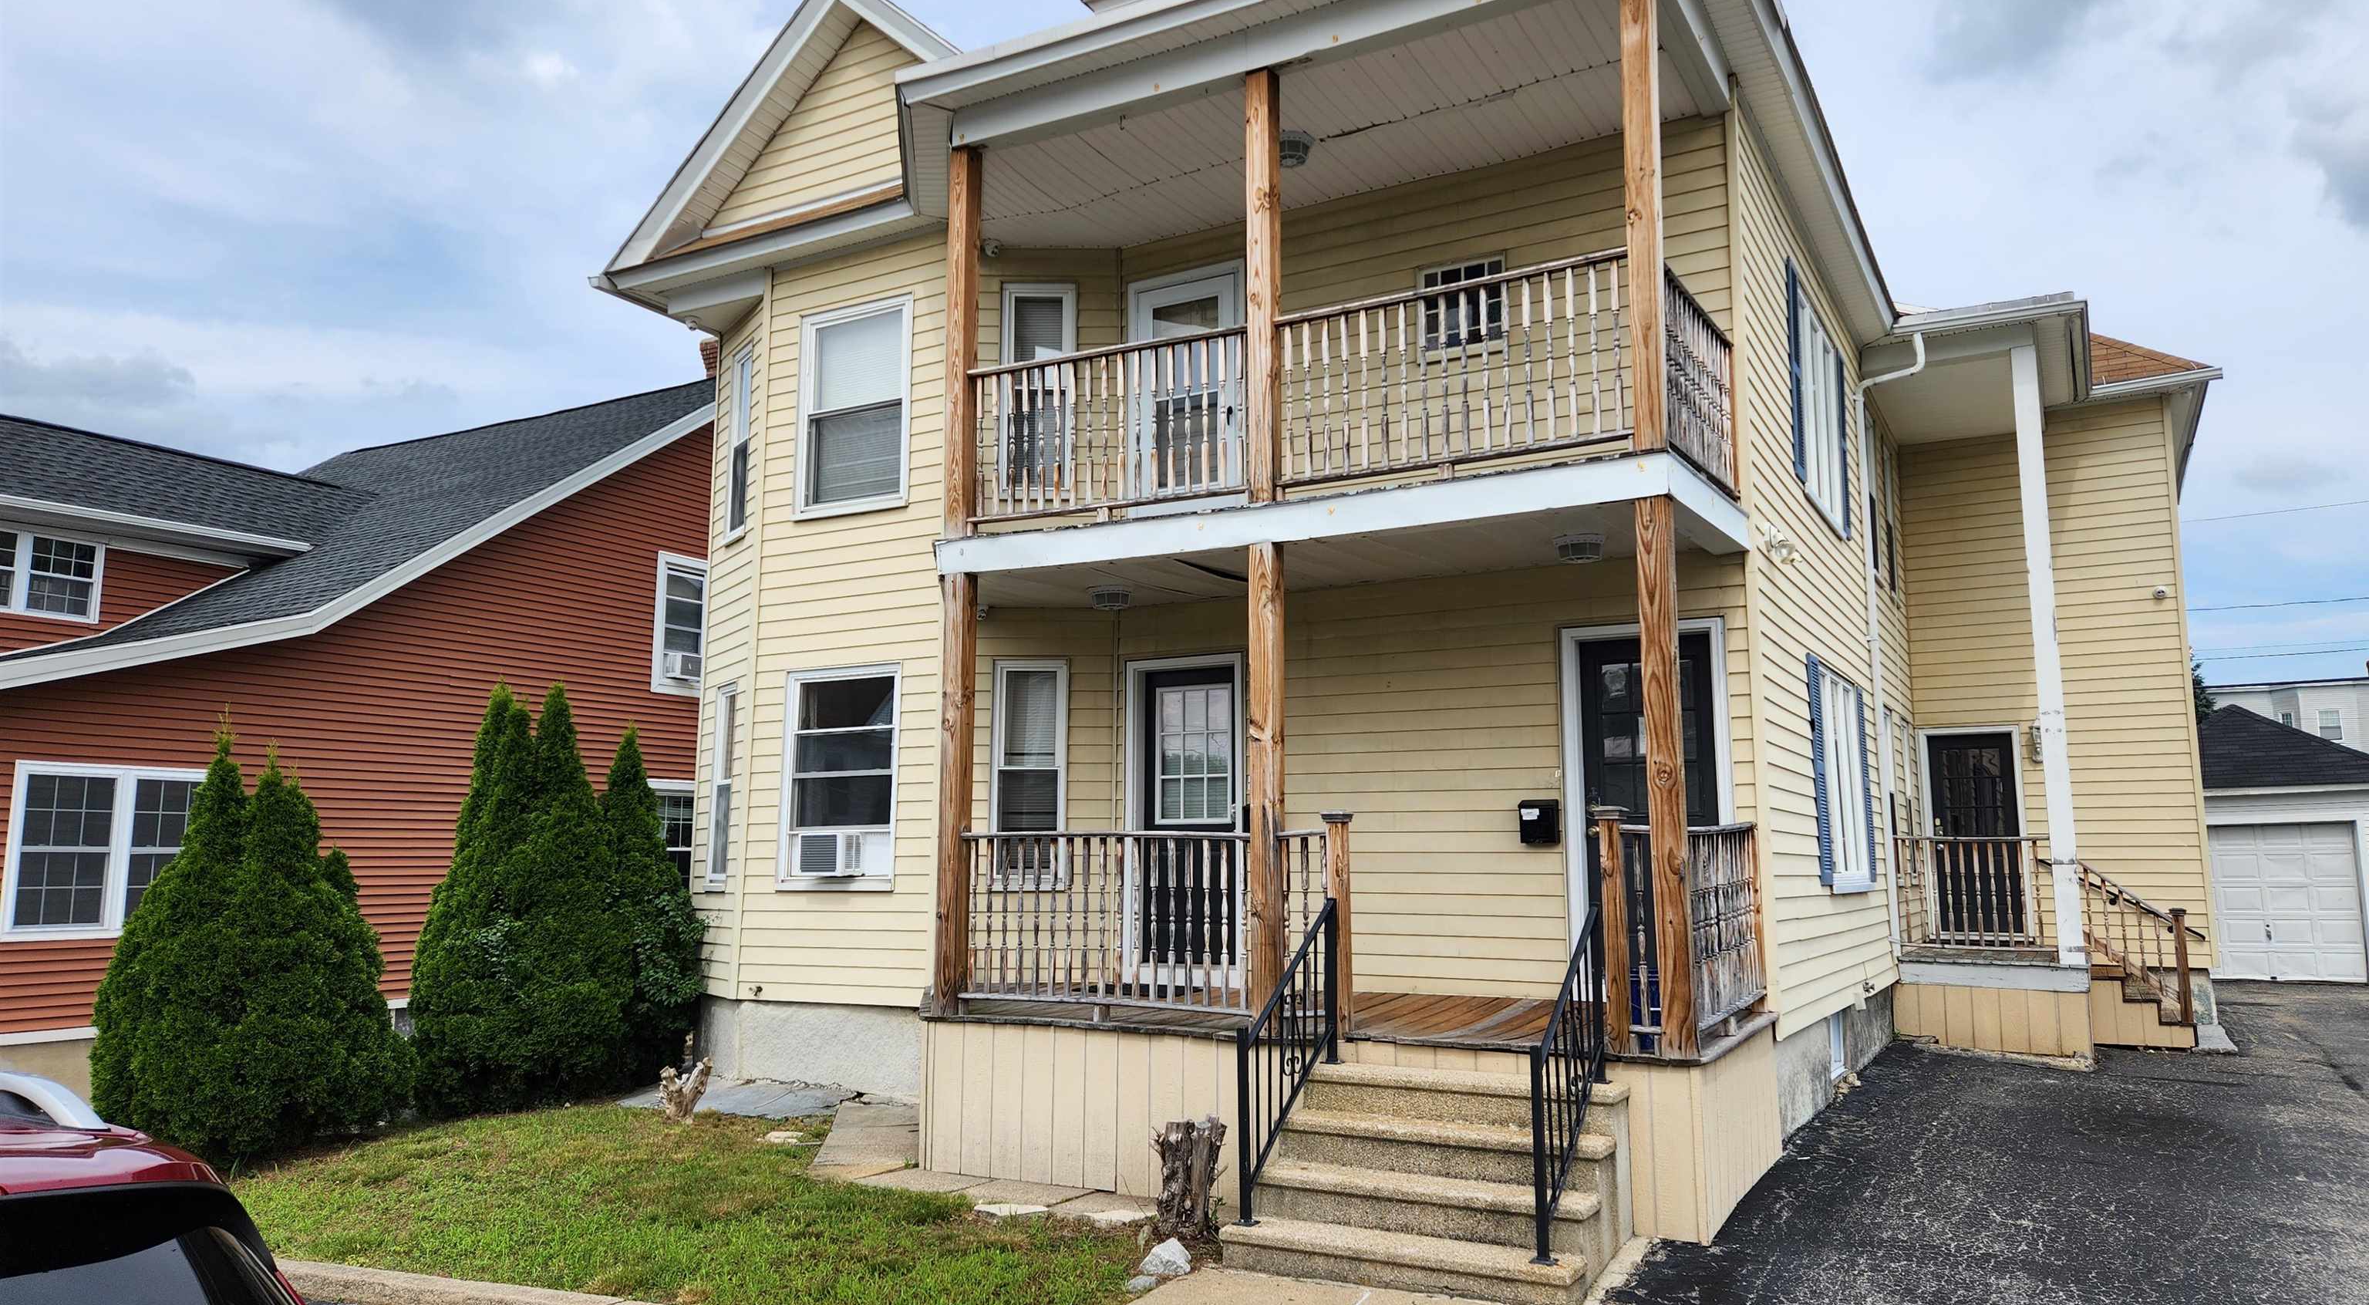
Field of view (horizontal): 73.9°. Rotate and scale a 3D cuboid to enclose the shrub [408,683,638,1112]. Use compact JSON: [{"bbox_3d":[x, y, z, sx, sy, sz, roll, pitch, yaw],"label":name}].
[{"bbox_3d":[-4.651,1.691,11.257,1.500,2.953,1.400,-4,-9,30],"label":"shrub"}]

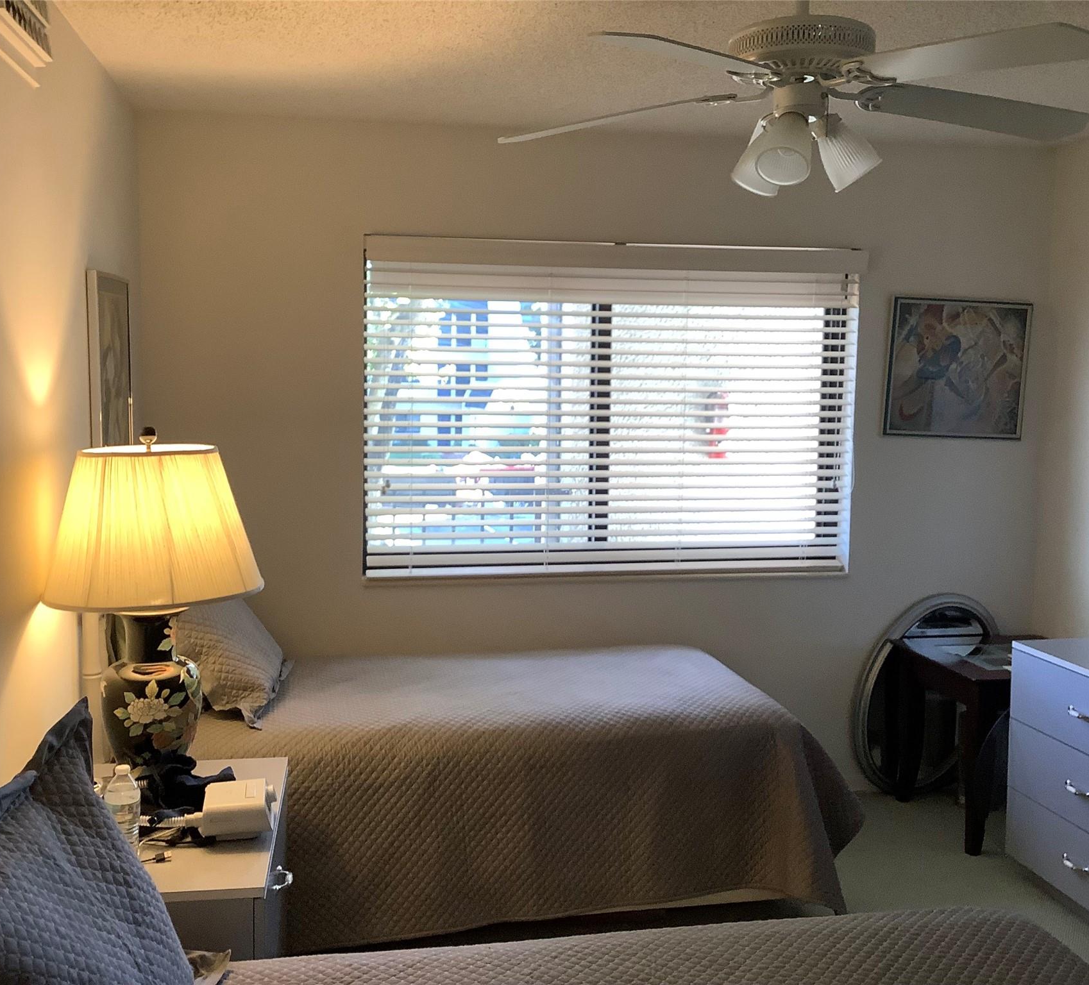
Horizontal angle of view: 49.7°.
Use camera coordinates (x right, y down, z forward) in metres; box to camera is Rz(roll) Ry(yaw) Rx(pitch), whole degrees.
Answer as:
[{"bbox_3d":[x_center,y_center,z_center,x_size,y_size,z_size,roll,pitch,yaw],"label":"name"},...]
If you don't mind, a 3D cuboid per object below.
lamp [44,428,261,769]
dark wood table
[{"bbox_3d":[-0.839,0.262,2.532,0.452,0.797,0.452,0,6,-10],"label":"lamp"},{"bbox_3d":[1.623,0.881,4.182,0.580,0.604,0.580,0,6,-10],"label":"dark wood table"}]

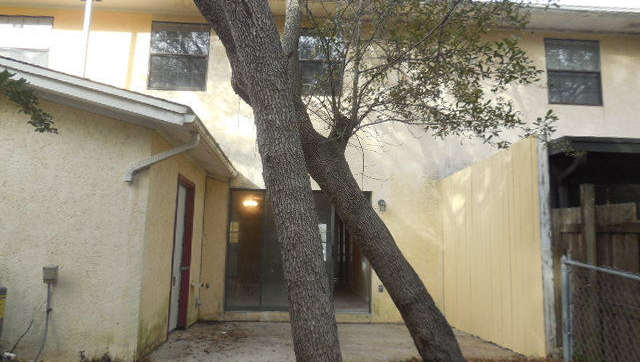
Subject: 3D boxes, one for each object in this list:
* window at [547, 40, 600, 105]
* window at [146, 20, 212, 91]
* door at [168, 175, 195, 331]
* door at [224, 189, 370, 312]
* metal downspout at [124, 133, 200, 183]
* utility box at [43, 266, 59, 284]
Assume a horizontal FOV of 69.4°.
[{"bbox_3d":[4.865,-2.084,8.890,1.050,1.280,0.100,2,-9,-4],"label":"window"},{"bbox_3d":[-2.534,-2.247,8.357,1.030,1.280,0.100,2,-9,-4],"label":"window"},{"bbox_3d":[-1.936,1.002,6.381,0.130,2.070,1.060,2,-9,-4],"label":"door"},{"bbox_3d":[-0.345,1.216,8.015,2.470,2.080,0.140,2,-9,-4],"label":"door"},{"bbox_3d":[-1.577,-0.230,4.643,0.690,0.510,0.130,2,-9,-4],"label":"metal downspout"},{"bbox_3d":[-2.577,0.897,4.437,0.125,0.160,0.080,2,-9,-4],"label":"utility box"}]

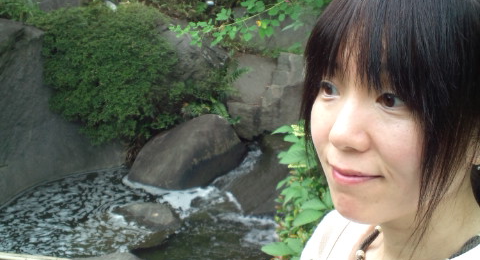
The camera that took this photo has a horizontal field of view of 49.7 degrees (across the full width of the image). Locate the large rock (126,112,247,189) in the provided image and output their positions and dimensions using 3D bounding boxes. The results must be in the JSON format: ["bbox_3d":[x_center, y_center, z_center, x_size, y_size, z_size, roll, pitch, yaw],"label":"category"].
[{"bbox_3d":[-0.500,0.144,5.168,1.060,0.600,0.720,-6,15,-21],"label":"large rock"}]

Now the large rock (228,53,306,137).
[{"bbox_3d":[0.320,-0.397,5.724,0.950,0.900,0.650,0,14,0],"label":"large rock"}]

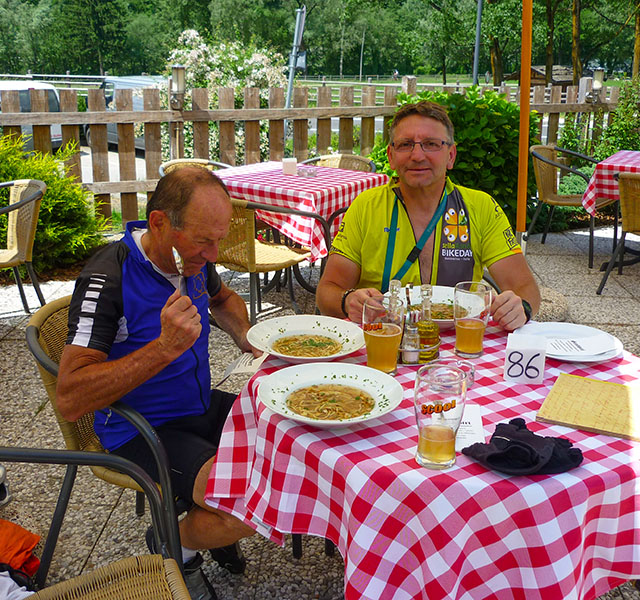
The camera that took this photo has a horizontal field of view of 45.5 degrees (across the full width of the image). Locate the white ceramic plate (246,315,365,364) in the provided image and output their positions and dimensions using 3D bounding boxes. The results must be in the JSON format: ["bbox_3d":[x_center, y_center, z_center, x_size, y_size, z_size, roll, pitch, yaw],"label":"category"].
[{"bbox_3d":[-0.027,0.104,1.729,0.275,0.043,0.275,0,18,0],"label":"white ceramic plate"}]

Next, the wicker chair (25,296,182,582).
[{"bbox_3d":[-0.413,0.413,1.999,0.600,0.755,0.560,10,19,29],"label":"wicker chair"}]

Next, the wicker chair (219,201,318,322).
[{"bbox_3d":[-0.332,-0.180,3.883,0.560,0.755,0.600,14,22,38],"label":"wicker chair"}]

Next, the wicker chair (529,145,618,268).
[{"bbox_3d":[1.784,-0.675,5.428,0.600,0.755,0.560,14,22,38],"label":"wicker chair"}]

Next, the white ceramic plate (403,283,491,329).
[{"bbox_3d":[0.290,0.026,1.948,0.266,0.045,0.266,0,17,0],"label":"white ceramic plate"}]

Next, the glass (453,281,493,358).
[{"bbox_3d":[0.337,0.046,1.692,0.083,0.155,0.083,0,17,0],"label":"glass"}]

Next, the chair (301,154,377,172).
[{"bbox_3d":[0.014,-0.497,4.838,0.550,0.750,0.570,12,21,32],"label":"chair"}]

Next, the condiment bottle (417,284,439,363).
[{"bbox_3d":[0.239,0.048,1.681,0.049,0.170,0.049,0,18,0],"label":"condiment bottle"}]

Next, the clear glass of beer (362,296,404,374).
[{"bbox_3d":[0.132,0.076,1.595,0.083,0.155,0.083,0,17,0],"label":"clear glass of beer"}]

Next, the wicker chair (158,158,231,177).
[{"bbox_3d":[-0.632,-0.450,4.685,0.570,0.750,0.550,15,23,39],"label":"wicker chair"}]

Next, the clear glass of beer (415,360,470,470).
[{"bbox_3d":[0.196,0.195,1.262,0.083,0.158,0.083,0,18,0],"label":"clear glass of beer"}]

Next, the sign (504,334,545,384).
[{"bbox_3d":[0.427,0.122,1.590,0.077,0.070,0.098,4,17,13],"label":"sign"}]

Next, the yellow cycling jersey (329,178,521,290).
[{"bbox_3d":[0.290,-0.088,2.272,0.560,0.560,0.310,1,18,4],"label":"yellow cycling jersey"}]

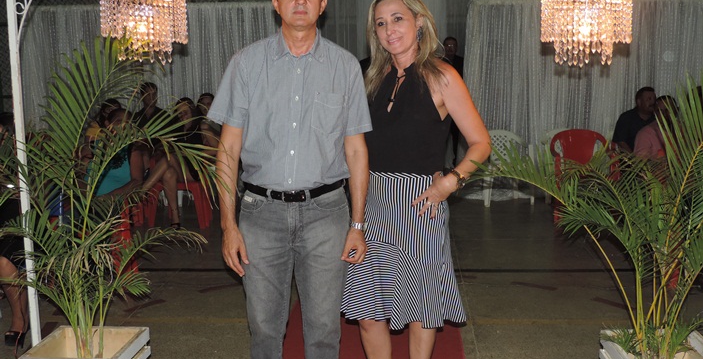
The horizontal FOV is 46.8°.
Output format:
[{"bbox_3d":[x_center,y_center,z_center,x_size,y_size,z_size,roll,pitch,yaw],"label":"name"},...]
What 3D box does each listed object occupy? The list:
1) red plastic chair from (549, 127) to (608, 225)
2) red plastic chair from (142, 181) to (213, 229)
[{"bbox_3d":[2.084,-0.038,7.370,0.570,0.800,0.560,0,7,9],"label":"red plastic chair"},{"bbox_3d":[-1.500,0.015,7.350,0.560,0.800,0.560,-1,7,0],"label":"red plastic chair"}]

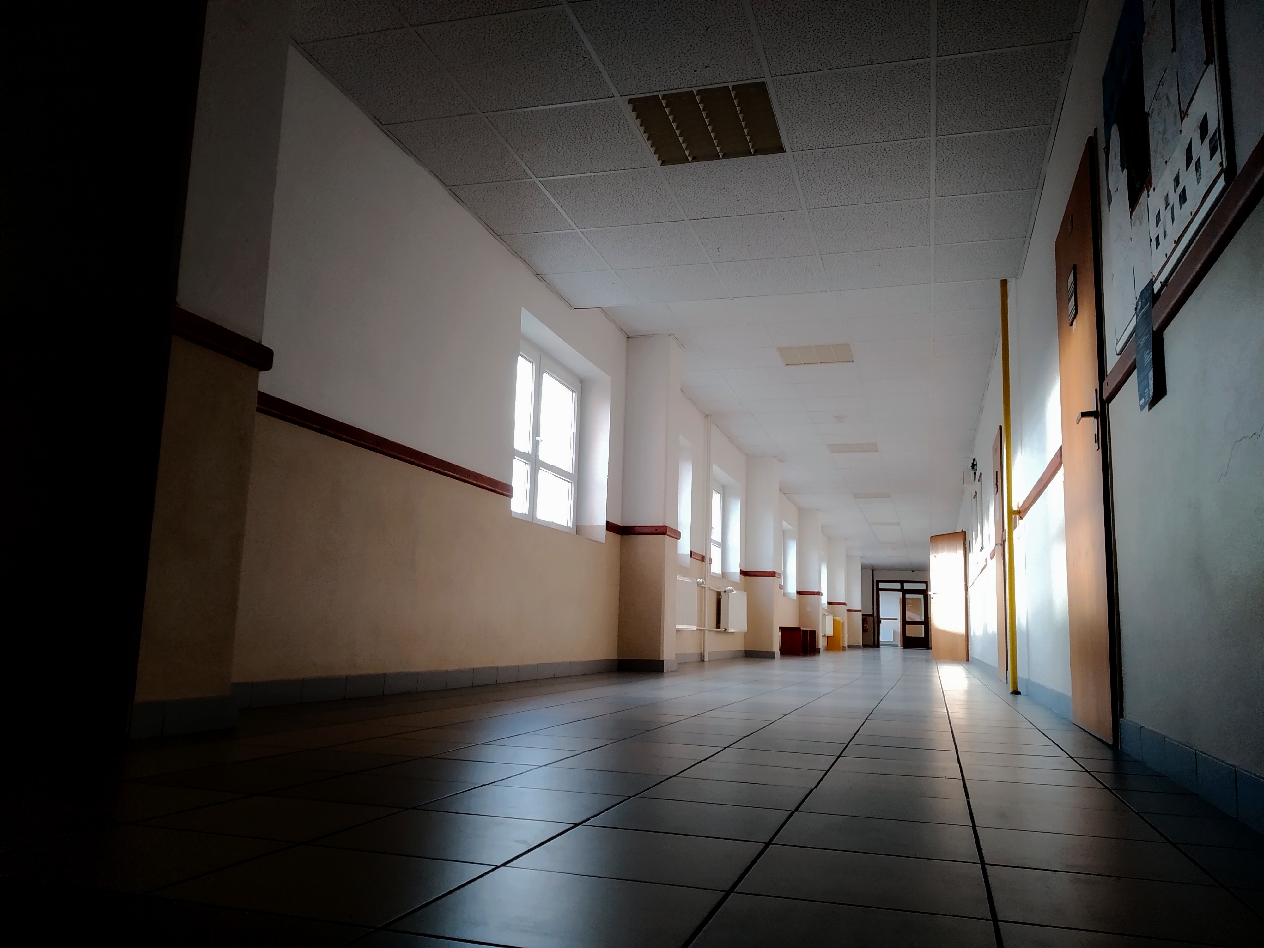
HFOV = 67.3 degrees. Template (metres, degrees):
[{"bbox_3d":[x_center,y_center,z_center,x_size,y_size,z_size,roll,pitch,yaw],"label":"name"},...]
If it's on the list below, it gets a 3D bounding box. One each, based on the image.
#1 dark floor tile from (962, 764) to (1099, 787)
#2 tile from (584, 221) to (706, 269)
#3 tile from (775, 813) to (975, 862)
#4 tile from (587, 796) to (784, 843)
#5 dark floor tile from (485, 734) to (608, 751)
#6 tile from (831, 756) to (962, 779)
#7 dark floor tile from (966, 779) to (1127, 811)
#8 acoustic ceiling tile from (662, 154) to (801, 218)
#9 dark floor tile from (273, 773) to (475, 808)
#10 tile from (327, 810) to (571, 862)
[{"bbox_3d":[0.935,0.718,2.240,0.298,0.010,0.293,-1,-10,17],"label":"dark floor tile"},{"bbox_3d":[0.099,-1.268,5.318,0.600,0.018,0.600,-1,-10,17],"label":"tile"},{"bbox_3d":[0.384,0.570,1.487,0.293,0.010,0.285,-1,-10,17],"label":"tile"},{"bbox_3d":[0.102,0.576,1.575,0.293,0.010,0.285,-1,-10,17],"label":"tile"},{"bbox_3d":[-0.216,0.739,2.592,0.297,0.010,0.288,-1,-10,17],"label":"dark floor tile"},{"bbox_3d":[0.638,0.713,2.294,0.293,0.010,0.285,-1,-10,17],"label":"tile"},{"bbox_3d":[0.849,0.668,1.963,0.297,0.010,0.288,-1,-10,17],"label":"dark floor tile"},{"bbox_3d":[0.522,-1.447,4.792,0.620,0.016,0.612,-1,-10,17],"label":"acoustic ceiling tile"},{"bbox_3d":[-0.473,0.594,1.773,0.297,0.010,0.288,-1,-10,17],"label":"dark floor tile"},{"bbox_3d":[-0.270,0.542,1.416,0.298,0.010,0.293,-1,-10,17],"label":"tile"}]

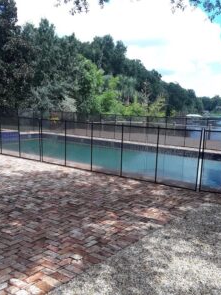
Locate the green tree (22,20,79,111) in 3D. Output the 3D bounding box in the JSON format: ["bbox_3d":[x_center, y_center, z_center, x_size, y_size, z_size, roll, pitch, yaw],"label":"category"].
[{"bbox_3d":[-4.800,-6.000,26.000,5.300,8.600,5.000,1,7,0],"label":"green tree"}]

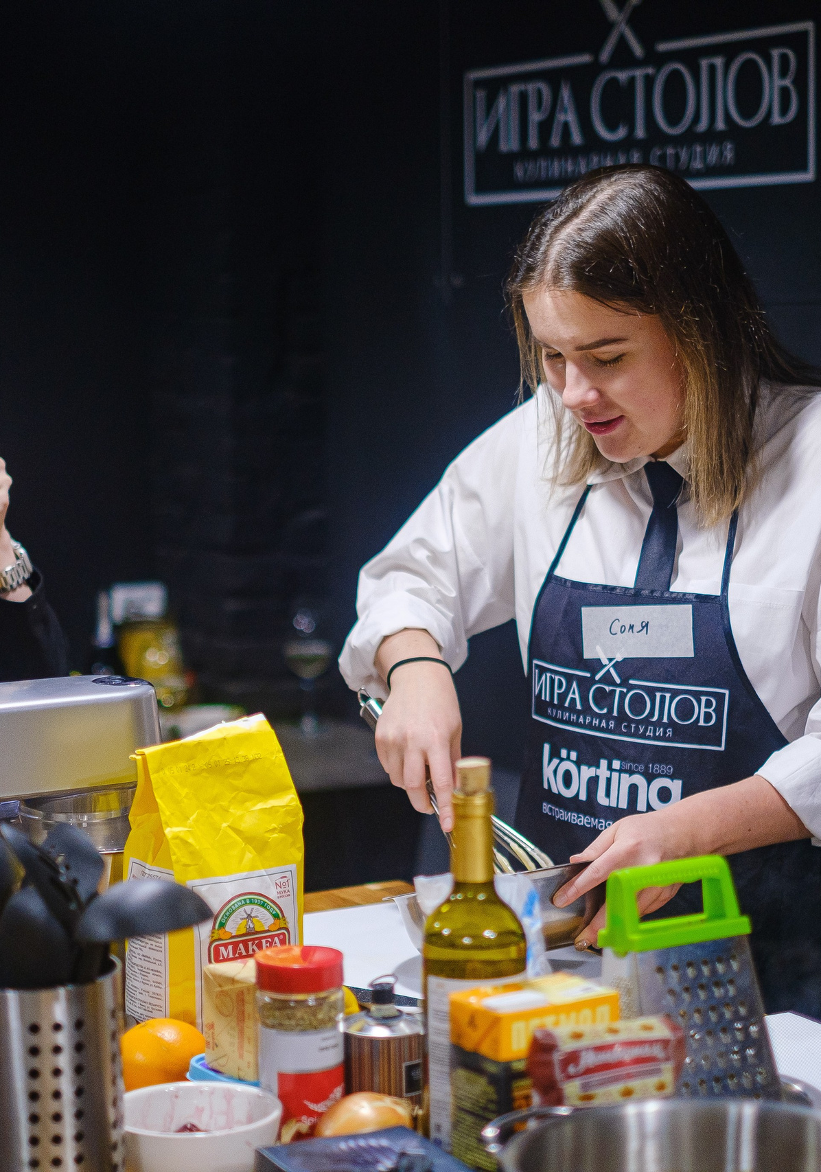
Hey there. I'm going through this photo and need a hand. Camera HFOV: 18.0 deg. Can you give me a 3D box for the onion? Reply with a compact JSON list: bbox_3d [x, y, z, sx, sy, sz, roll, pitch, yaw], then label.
[{"bbox_3d":[-0.033,0.404,1.902,0.074,0.063,0.066,-1,6,0],"label":"onion"}]

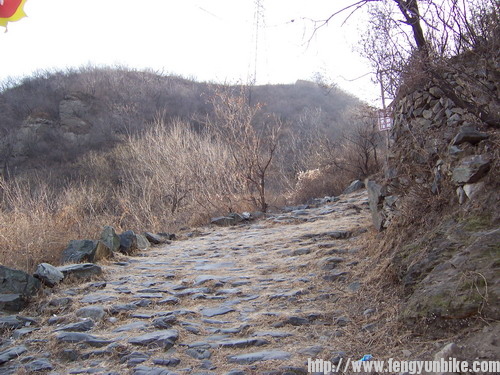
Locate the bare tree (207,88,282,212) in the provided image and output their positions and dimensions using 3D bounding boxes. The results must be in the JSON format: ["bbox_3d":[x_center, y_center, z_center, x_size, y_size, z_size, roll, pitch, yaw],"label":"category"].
[{"bbox_3d":[-0.164,-1.102,14.200,2.250,3.700,2.100,0,-2,0],"label":"bare tree"}]

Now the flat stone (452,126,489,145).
[{"bbox_3d":[3.848,-0.905,8.300,0.600,0.280,0.450,-1,-2,20],"label":"flat stone"}]

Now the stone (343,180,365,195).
[{"bbox_3d":[4.036,0.019,18.500,0.850,0.500,0.600,0,-2,14],"label":"stone"}]

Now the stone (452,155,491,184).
[{"bbox_3d":[3.671,-0.298,7.900,0.600,0.460,0.480,-1,-2,20],"label":"stone"}]

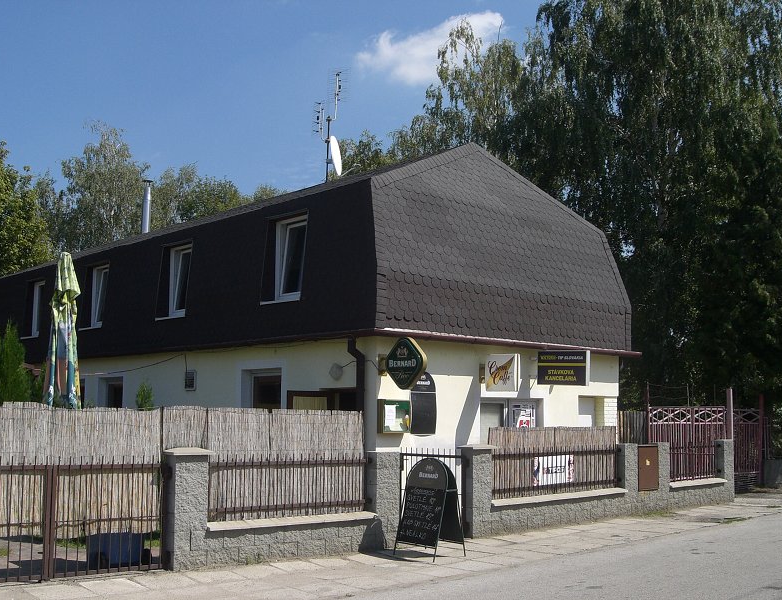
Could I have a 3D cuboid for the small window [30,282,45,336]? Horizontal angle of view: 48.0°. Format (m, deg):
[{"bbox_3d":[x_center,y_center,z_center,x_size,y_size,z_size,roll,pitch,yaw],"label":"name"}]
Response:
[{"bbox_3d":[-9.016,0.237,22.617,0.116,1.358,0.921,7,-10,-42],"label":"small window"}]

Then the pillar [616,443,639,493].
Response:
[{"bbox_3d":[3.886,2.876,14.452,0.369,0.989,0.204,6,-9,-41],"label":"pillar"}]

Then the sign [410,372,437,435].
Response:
[{"bbox_3d":[0.507,1.605,13.486,0.533,0.970,0.049,7,-10,-42],"label":"sign"}]

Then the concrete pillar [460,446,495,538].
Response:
[{"bbox_3d":[1.187,2.621,12.096,0.427,1.232,0.242,6,-9,-41],"label":"concrete pillar"}]

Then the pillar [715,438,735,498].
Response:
[{"bbox_3d":[6.276,3.212,16.526,0.378,1.164,0.204,6,-9,-41],"label":"pillar"}]

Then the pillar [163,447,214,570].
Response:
[{"bbox_3d":[-2.118,2.181,9.227,0.436,1.232,0.242,6,-9,-41],"label":"pillar"}]

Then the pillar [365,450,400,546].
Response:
[{"bbox_3d":[-0.090,2.501,10.982,0.388,1.164,0.204,6,-9,-41],"label":"pillar"}]

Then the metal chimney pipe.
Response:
[{"bbox_3d":[-6.950,-2.672,25.066,0.252,1.571,0.252,7,-10,-42],"label":"metal chimney pipe"}]

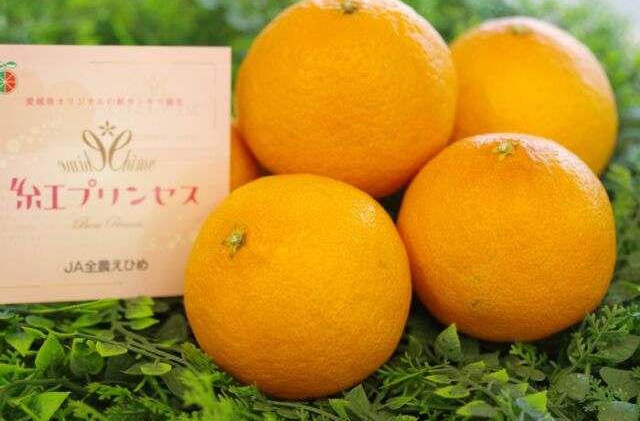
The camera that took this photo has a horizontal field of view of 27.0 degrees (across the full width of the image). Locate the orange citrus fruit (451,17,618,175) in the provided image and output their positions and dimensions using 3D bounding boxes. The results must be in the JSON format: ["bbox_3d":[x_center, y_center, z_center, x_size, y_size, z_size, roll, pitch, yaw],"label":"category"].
[{"bbox_3d":[0.083,-0.040,0.555,0.081,0.076,0.081,-5,31,0],"label":"orange citrus fruit"}]

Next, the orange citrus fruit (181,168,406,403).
[{"bbox_3d":[-0.008,0.027,0.469,0.080,0.074,0.080,-51,35,0],"label":"orange citrus fruit"}]

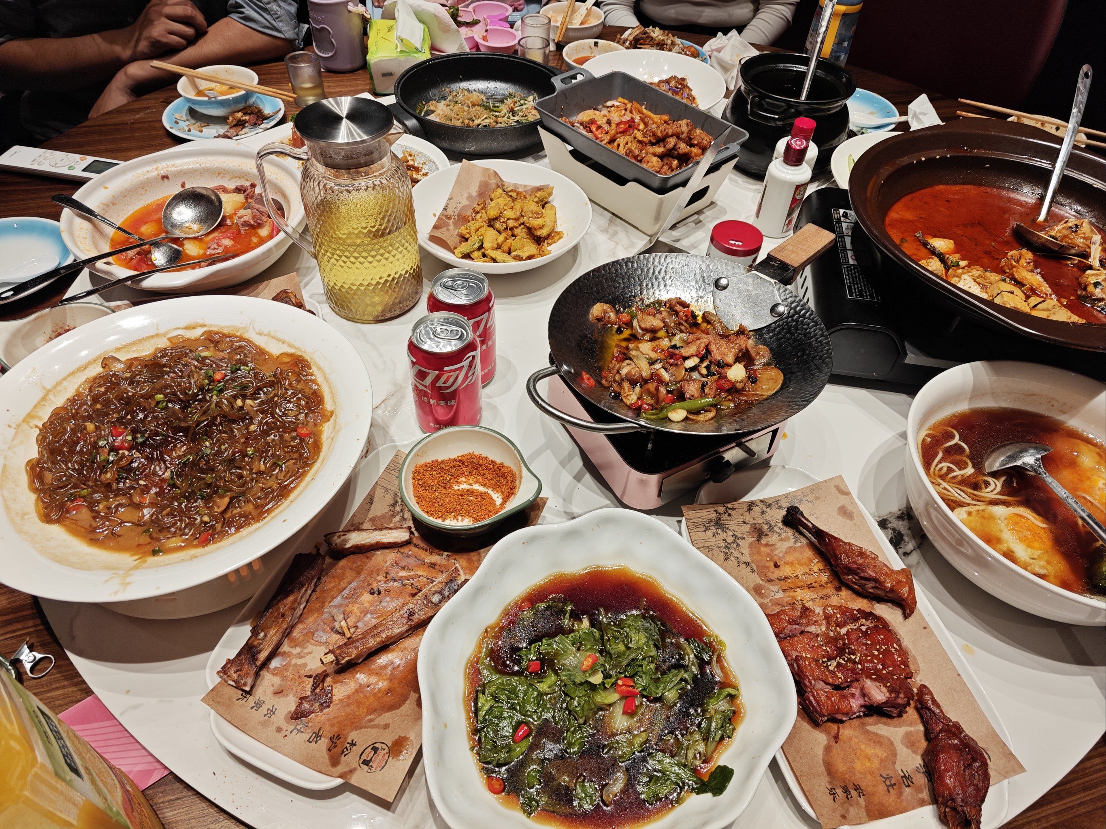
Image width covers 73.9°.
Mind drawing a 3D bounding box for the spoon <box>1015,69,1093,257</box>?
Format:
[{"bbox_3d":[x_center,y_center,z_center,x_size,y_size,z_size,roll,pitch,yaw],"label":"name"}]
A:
[{"bbox_3d":[0.591,-0.292,0.840,0.085,0.060,0.267,22,75,16],"label":"spoon"}]

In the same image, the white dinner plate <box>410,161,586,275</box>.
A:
[{"bbox_3d":[-0.063,-0.235,0.921,0.221,0.057,0.221,-1,48,-4],"label":"white dinner plate"}]

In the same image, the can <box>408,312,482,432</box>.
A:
[{"bbox_3d":[-0.101,-0.035,0.699,0.066,0.115,0.066,1,48,-2],"label":"can"}]

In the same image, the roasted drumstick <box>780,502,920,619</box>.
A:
[{"bbox_3d":[0.248,0.117,0.615,0.122,0.036,0.045,36,56,26],"label":"roasted drumstick"}]

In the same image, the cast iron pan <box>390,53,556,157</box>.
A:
[{"bbox_3d":[-0.108,-0.473,1.129,0.310,0.062,0.258,-33,57,-28],"label":"cast iron pan"}]

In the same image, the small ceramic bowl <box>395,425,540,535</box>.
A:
[{"bbox_3d":[-0.070,0.066,0.641,0.124,0.043,0.108,10,48,6],"label":"small ceramic bowl"}]

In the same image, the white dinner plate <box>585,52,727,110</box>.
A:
[{"bbox_3d":[0.162,-0.527,1.205,0.234,0.044,0.234,2,48,-2],"label":"white dinner plate"}]

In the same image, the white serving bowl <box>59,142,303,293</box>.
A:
[{"bbox_3d":[-0.424,-0.220,0.880,0.275,0.070,0.310,-2,48,-5],"label":"white serving bowl"}]

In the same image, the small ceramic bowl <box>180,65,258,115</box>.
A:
[{"bbox_3d":[-0.522,-0.502,1.163,0.120,0.050,0.120,-17,51,-17],"label":"small ceramic bowl"}]

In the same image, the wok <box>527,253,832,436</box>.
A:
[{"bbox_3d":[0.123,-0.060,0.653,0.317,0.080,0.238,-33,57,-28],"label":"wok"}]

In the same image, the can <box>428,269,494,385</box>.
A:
[{"bbox_3d":[-0.090,-0.083,0.743,0.066,0.115,0.066,2,48,-2],"label":"can"}]

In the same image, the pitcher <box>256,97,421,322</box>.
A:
[{"bbox_3d":[-0.224,-0.214,0.788,0.153,0.213,0.112,-2,48,-5],"label":"pitcher"}]

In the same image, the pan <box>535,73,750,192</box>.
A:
[{"bbox_3d":[0.112,-0.372,0.975,0.172,0.056,0.297,-33,57,-28],"label":"pan"}]

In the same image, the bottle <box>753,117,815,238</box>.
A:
[{"bbox_3d":[0.299,-0.294,0.949,0.056,0.123,0.056,34,54,24],"label":"bottle"}]

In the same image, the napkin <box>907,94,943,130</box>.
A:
[{"bbox_3d":[0.635,-0.509,1.249,0.080,0.045,0.090,27,52,20],"label":"napkin"}]

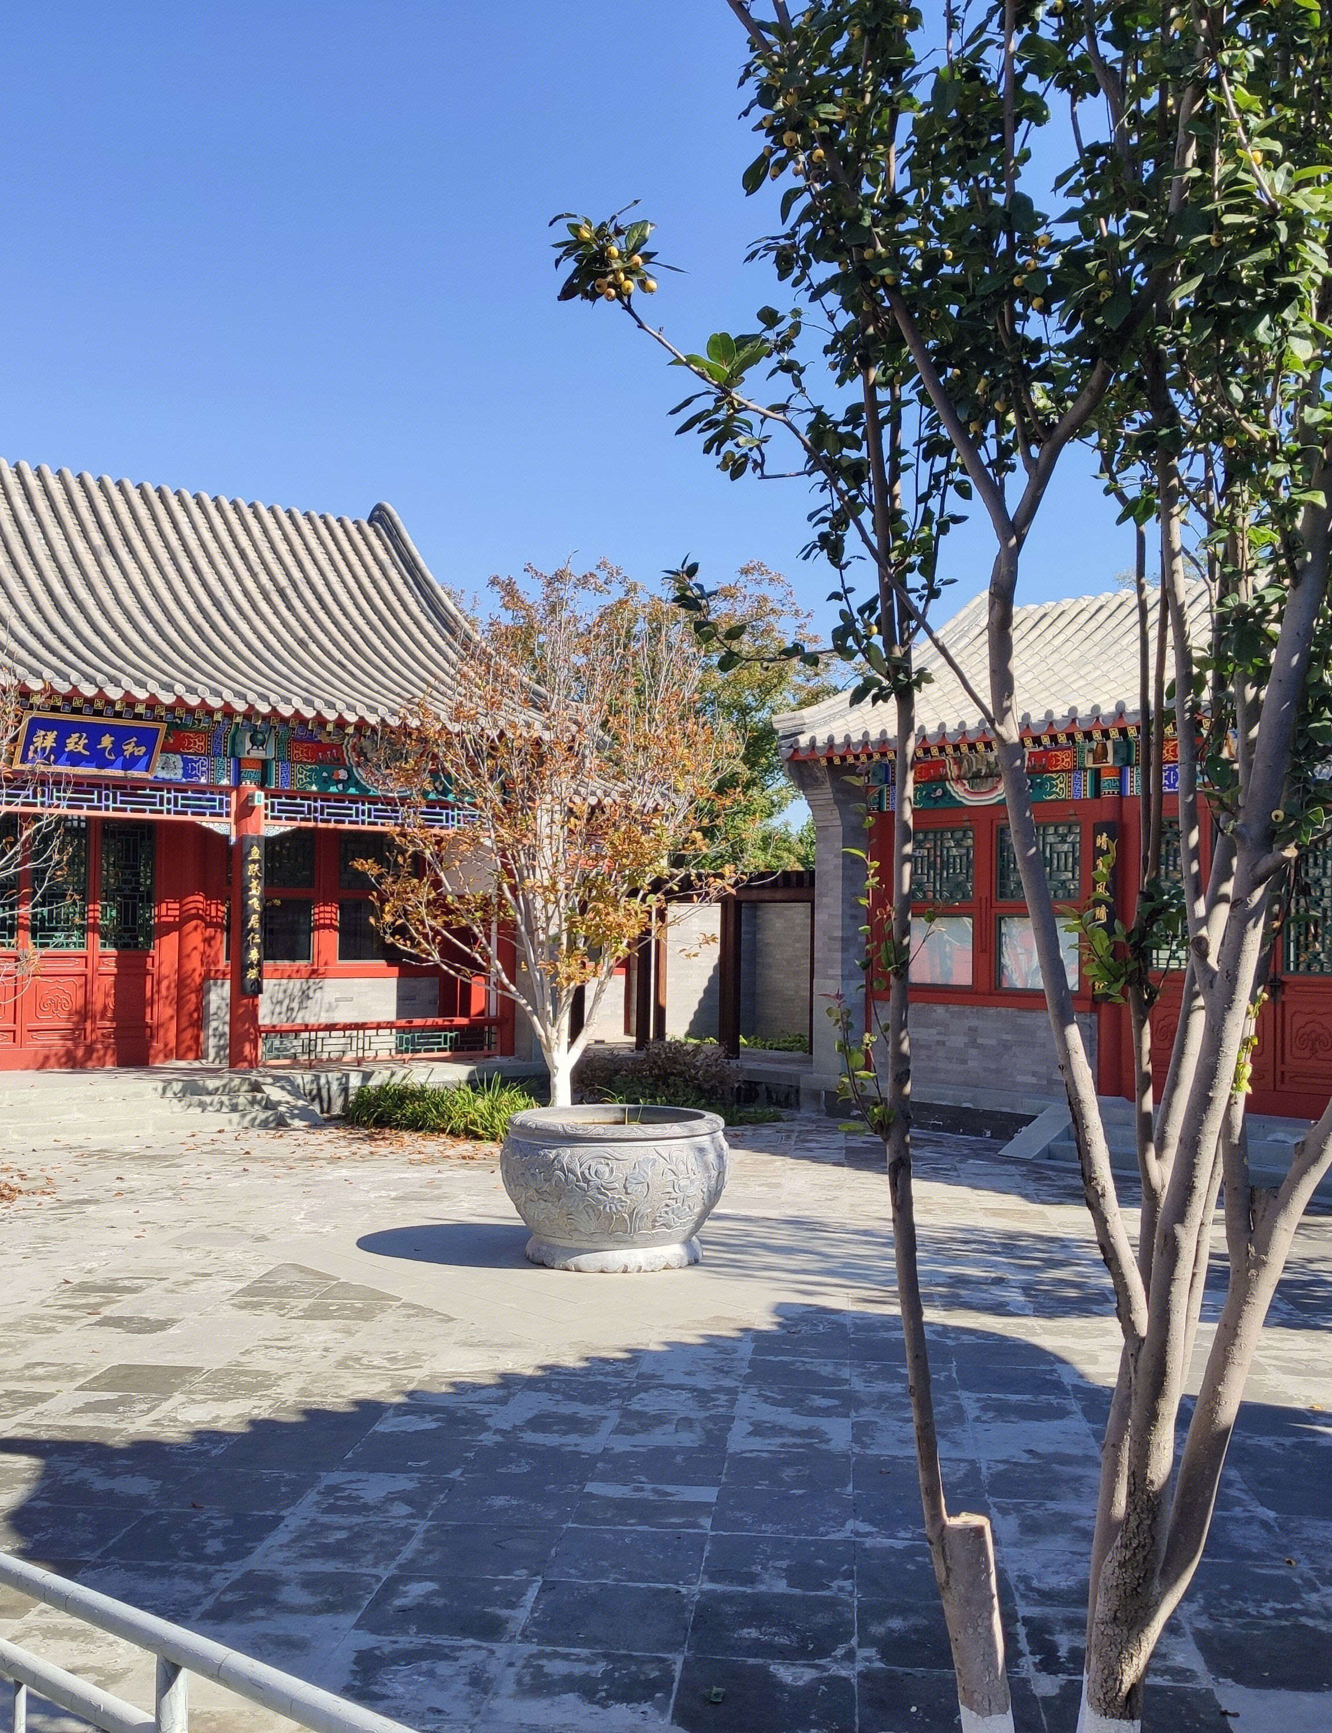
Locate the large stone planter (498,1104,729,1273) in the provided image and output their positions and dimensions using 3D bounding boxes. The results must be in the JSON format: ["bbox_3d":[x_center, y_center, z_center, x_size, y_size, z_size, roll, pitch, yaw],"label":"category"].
[{"bbox_3d":[-0.287,1.846,10.030,1.317,0.794,1.317,1,-2,0],"label":"large stone planter"}]

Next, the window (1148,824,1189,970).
[{"bbox_3d":[4.480,0.232,15.367,0.070,1.361,0.542,2,-3,-39],"label":"window"}]

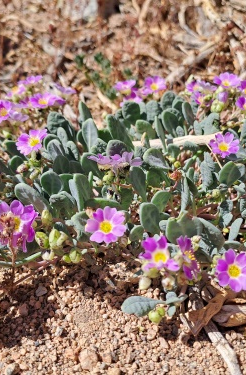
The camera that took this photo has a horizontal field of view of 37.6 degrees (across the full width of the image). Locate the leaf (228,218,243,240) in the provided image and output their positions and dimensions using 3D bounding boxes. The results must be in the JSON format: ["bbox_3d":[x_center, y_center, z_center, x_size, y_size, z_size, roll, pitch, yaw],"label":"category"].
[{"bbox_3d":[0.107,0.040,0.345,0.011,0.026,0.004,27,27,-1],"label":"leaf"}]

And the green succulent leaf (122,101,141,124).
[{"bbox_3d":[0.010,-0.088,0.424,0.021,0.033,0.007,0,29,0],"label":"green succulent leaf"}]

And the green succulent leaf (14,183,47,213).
[{"bbox_3d":[-0.085,0.010,0.335,0.040,0.006,0.017,43,70,-9],"label":"green succulent leaf"}]

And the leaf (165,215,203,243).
[{"bbox_3d":[0.056,0.040,0.336,0.032,0.034,0.006,0,30,0],"label":"leaf"}]

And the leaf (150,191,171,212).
[{"bbox_3d":[0.038,0.016,0.369,0.018,0.031,0.005,16,29,-7],"label":"leaf"}]

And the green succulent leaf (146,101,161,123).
[{"bbox_3d":[0.034,-0.084,0.397,0.017,0.025,0.006,2,23,4],"label":"green succulent leaf"}]

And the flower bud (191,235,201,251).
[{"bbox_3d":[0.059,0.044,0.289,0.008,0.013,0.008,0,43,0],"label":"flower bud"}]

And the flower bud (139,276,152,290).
[{"bbox_3d":[0.018,0.079,0.296,0.010,0.012,0.010,10,35,-7],"label":"flower bud"}]

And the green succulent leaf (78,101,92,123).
[{"bbox_3d":[-0.048,-0.094,0.457,0.016,0.035,0.008,-14,28,-12],"label":"green succulent leaf"}]

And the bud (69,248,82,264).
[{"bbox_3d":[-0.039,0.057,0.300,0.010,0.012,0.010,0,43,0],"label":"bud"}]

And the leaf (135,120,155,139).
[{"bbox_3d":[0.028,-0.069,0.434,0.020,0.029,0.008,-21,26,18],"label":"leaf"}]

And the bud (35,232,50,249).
[{"bbox_3d":[-0.066,0.044,0.297,0.011,0.014,0.011,-13,31,7],"label":"bud"}]

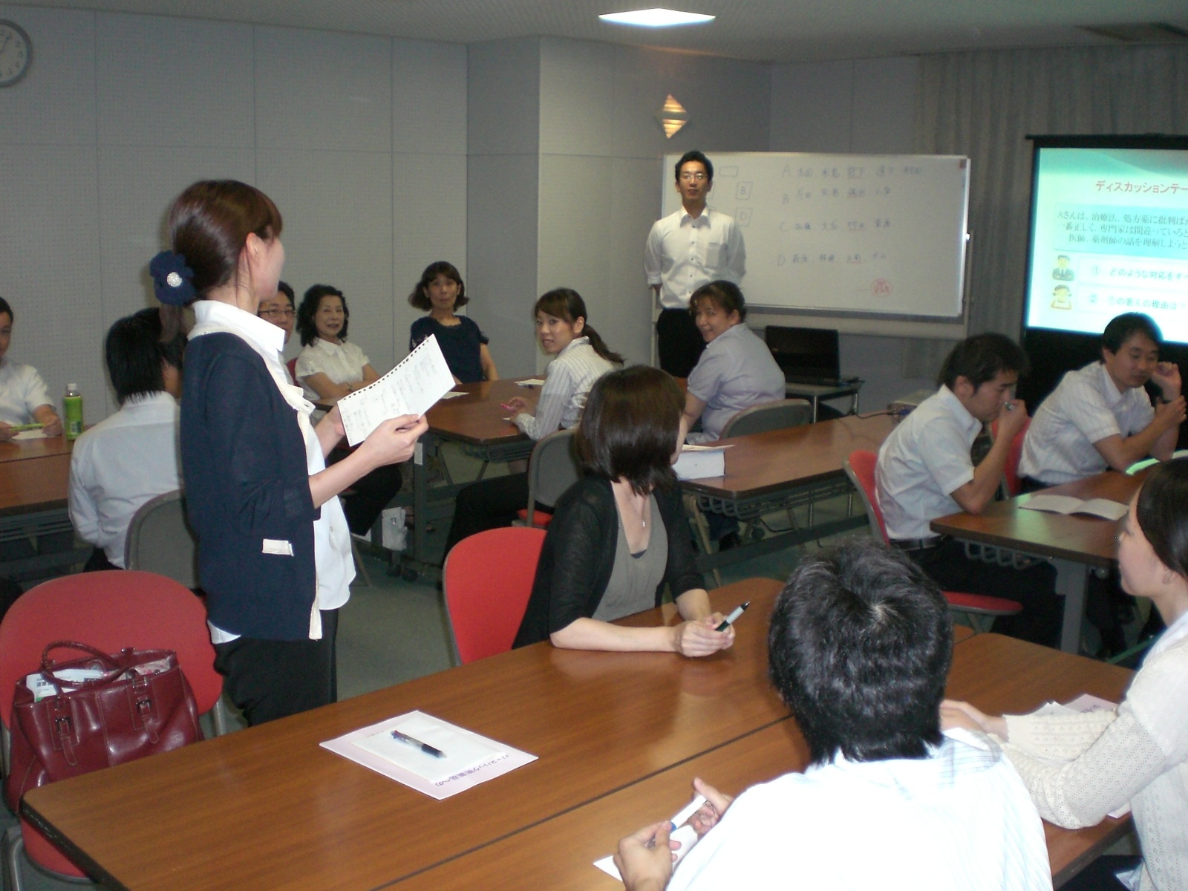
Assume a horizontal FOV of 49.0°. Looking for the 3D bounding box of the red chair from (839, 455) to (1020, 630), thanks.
[{"bbox_3d":[1.079,0.464,4.122,0.530,0.800,0.470,10,14,41],"label":"red chair"}]

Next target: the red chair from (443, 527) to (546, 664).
[{"bbox_3d":[-0.021,0.629,3.115,0.530,0.800,0.470,11,14,43],"label":"red chair"}]

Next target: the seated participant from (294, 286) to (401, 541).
[{"bbox_3d":[-1.037,-0.117,5.745,0.480,1.190,0.780,-10,15,-43],"label":"seated participant"}]

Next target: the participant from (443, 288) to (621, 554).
[{"bbox_3d":[-0.287,0.019,5.107,0.740,1.270,0.500,9,13,36],"label":"participant"}]

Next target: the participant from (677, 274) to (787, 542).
[{"bbox_3d":[0.583,-0.090,5.789,0.520,1.270,0.700,-4,11,-25],"label":"participant"}]

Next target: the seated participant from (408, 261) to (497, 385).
[{"bbox_3d":[-0.645,-0.251,6.335,0.480,1.240,0.750,-4,12,-25],"label":"seated participant"}]

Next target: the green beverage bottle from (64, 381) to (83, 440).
[{"bbox_3d":[-1.926,-0.127,4.811,0.067,0.208,0.067,11,15,44],"label":"green beverage bottle"}]

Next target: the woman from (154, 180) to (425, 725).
[{"bbox_3d":[-0.595,0.288,2.576,0.500,1.620,0.470,-1,11,-10],"label":"woman"}]

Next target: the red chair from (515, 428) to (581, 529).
[{"bbox_3d":[-0.214,0.293,4.788,0.480,0.780,0.530,-10,15,-43],"label":"red chair"}]

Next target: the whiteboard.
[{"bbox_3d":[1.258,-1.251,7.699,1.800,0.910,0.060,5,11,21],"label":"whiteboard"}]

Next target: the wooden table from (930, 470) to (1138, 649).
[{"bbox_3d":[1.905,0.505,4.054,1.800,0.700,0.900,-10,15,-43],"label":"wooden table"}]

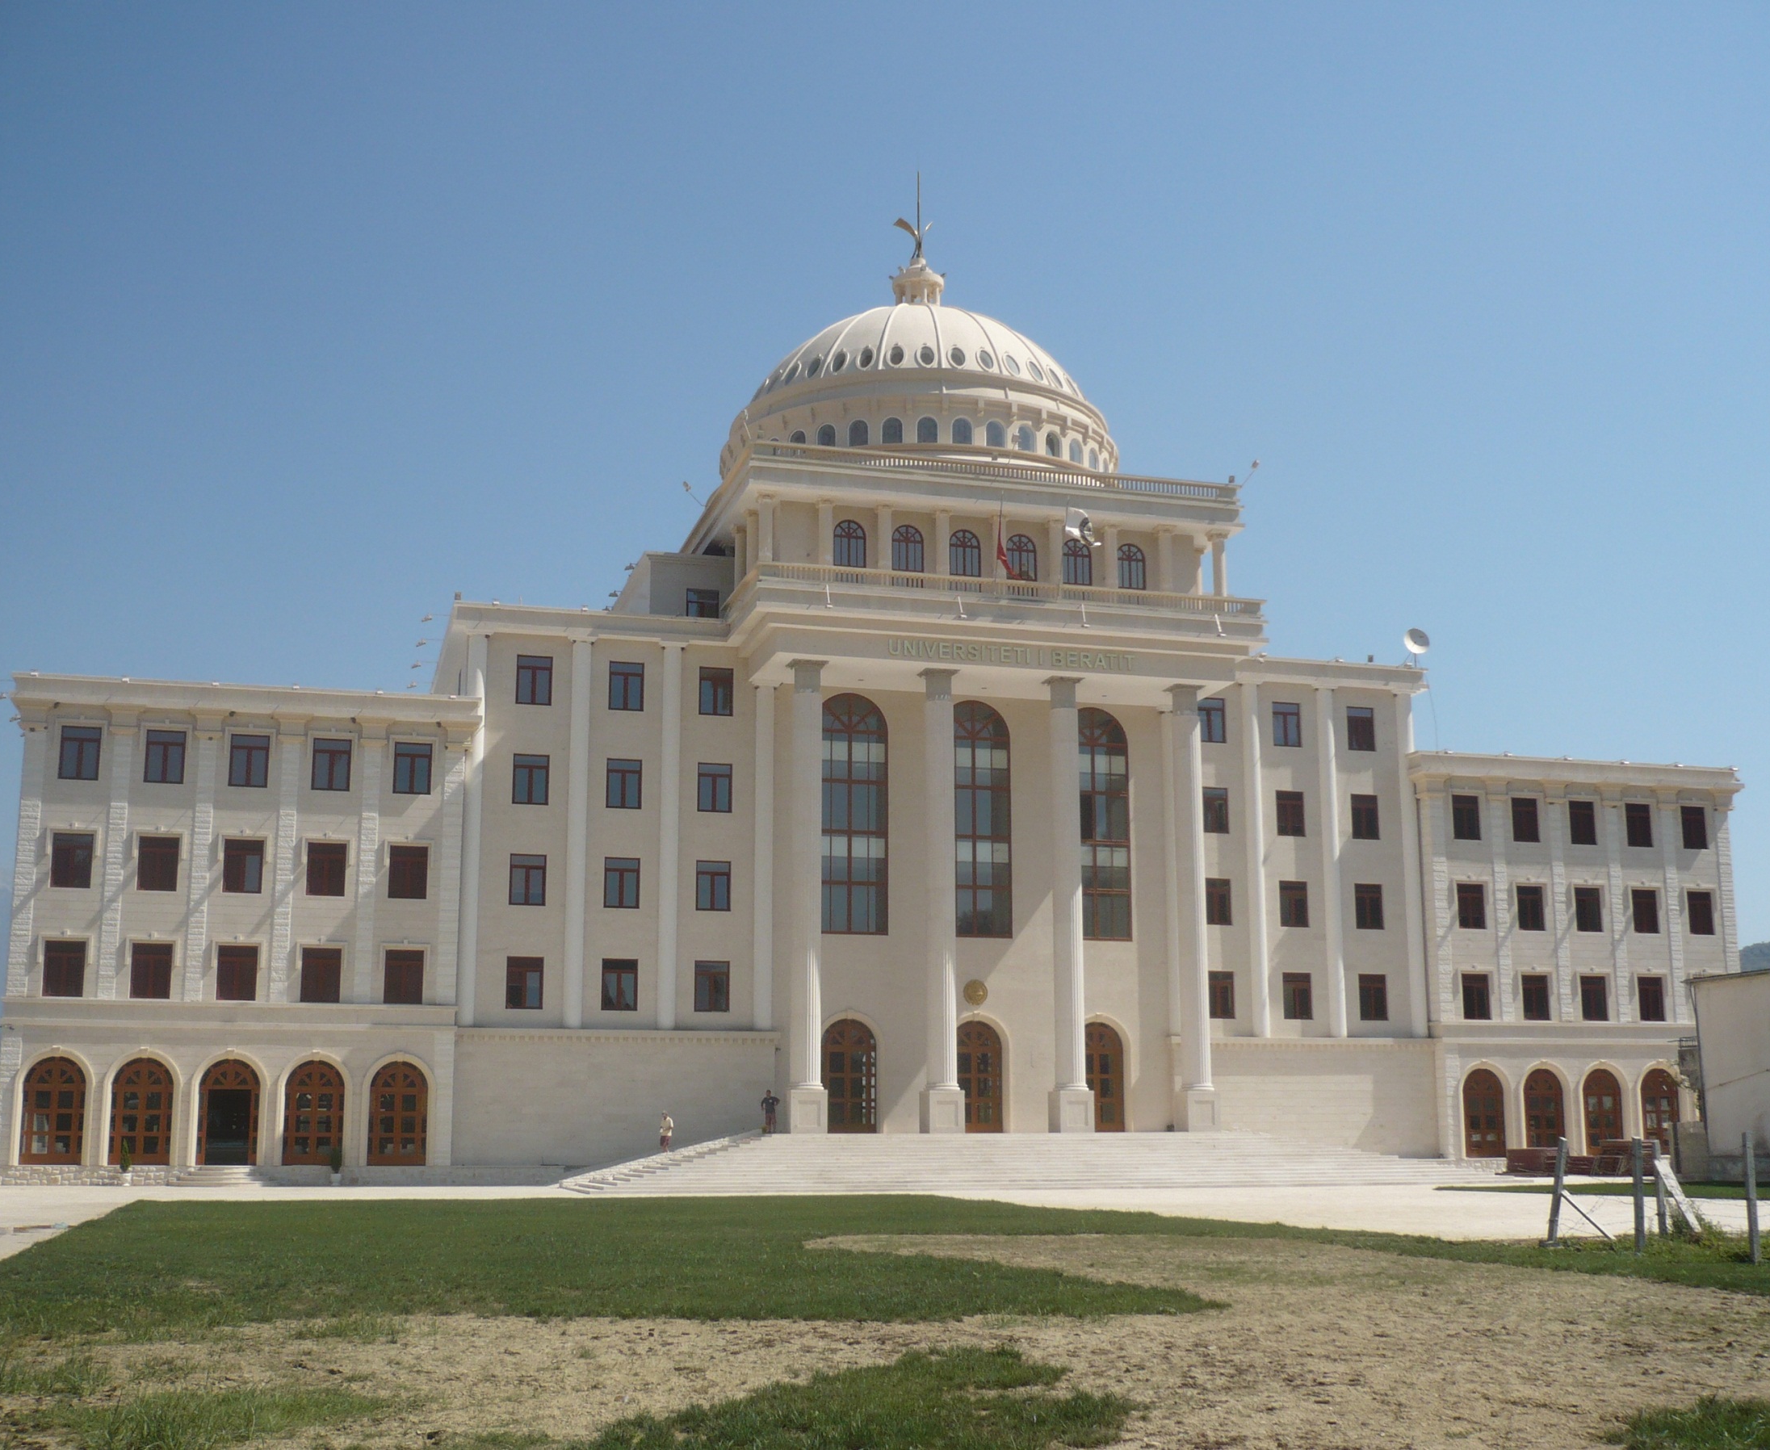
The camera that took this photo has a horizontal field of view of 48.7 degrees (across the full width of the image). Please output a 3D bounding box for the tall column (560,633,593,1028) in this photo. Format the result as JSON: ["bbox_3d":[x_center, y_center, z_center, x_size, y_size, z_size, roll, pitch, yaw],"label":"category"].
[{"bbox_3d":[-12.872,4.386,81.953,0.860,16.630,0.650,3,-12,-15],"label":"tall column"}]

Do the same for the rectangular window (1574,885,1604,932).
[{"bbox_3d":[34.305,8.944,95.275,1.490,2.140,0.200,3,-12,-15],"label":"rectangular window"}]

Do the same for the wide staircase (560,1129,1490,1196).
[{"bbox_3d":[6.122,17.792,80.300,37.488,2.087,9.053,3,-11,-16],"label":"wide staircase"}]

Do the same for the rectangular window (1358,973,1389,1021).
[{"bbox_3d":[22.433,12.511,89.593,1.436,2.085,0.180,3,-12,-15],"label":"rectangular window"}]

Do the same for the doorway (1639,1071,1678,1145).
[{"bbox_3d":[36.886,18.375,92.828,2.150,4.050,0.250,3,-12,-15],"label":"doorway"}]

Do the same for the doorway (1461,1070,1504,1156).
[{"bbox_3d":[28.819,18.681,94.162,2.164,4.153,0.250,3,-11,-16],"label":"doorway"}]

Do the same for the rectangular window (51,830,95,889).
[{"bbox_3d":[-32.172,5.342,77.312,1.551,2.211,0.200,3,-12,-15],"label":"rectangular window"}]

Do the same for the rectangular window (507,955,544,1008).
[{"bbox_3d":[-14.827,10.626,80.470,1.464,2.109,0.200,3,-12,-15],"label":"rectangular window"}]

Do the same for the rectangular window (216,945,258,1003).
[{"bbox_3d":[-25.771,9.882,77.745,1.490,2.140,0.200,3,-12,-15],"label":"rectangular window"}]

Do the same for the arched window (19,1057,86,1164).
[{"bbox_3d":[-31.920,14.759,74.907,2.280,4.100,0.250,3,-12,-15],"label":"arched window"}]

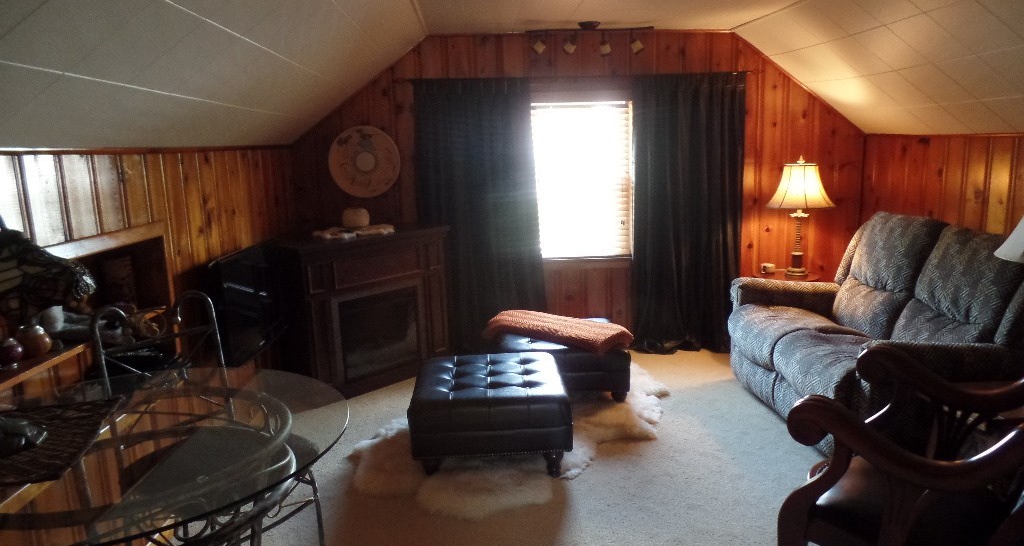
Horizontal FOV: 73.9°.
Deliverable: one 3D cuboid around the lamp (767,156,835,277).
[{"bbox_3d":[1.897,-0.377,4.495,0.465,0.780,0.465,-2,11,-3],"label":"lamp"}]

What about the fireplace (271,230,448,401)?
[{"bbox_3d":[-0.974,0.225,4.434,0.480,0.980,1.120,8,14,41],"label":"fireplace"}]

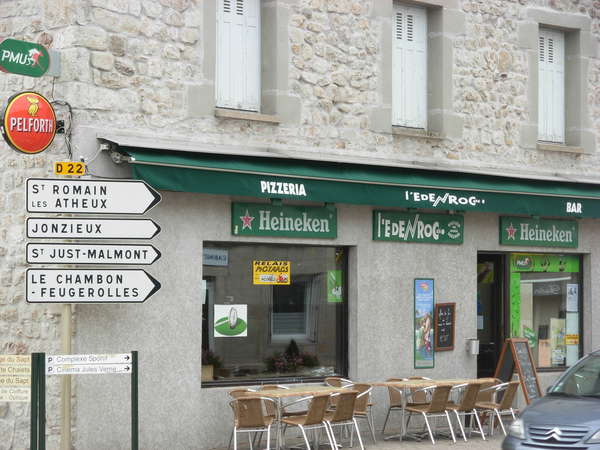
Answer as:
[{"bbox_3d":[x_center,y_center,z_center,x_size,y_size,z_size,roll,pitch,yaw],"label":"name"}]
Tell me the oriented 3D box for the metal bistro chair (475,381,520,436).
[{"bbox_3d":[2.671,2.503,28.981,0.570,0.730,0.550,-1,-2,31],"label":"metal bistro chair"}]

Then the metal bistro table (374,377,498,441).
[{"bbox_3d":[1.763,2.480,28.368,0.700,0.725,2.100,-1,-3,42],"label":"metal bistro table"}]

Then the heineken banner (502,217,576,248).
[{"bbox_3d":[3.597,0.110,31.871,0.050,0.420,2.021,-1,-3,42],"label":"heineken banner"}]

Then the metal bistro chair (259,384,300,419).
[{"bbox_3d":[-0.192,2.375,26.448,0.570,0.750,0.550,-1,-2,38],"label":"metal bistro chair"}]

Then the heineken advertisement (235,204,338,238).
[{"bbox_3d":[-0.204,-0.058,27.620,0.050,0.420,2.021,-1,-3,42],"label":"heineken advertisement"}]

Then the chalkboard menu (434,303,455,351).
[{"bbox_3d":[2.072,1.453,30.148,0.035,0.676,0.438,-1,-3,42],"label":"chalkboard menu"}]

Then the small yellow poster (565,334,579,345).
[{"bbox_3d":[4.218,1.774,32.826,0.010,0.152,0.378,-1,-3,42],"label":"small yellow poster"}]

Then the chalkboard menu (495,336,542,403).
[{"bbox_3d":[3.013,2.216,29.398,0.840,1.260,0.570,-1,-2,31],"label":"chalkboard menu"}]

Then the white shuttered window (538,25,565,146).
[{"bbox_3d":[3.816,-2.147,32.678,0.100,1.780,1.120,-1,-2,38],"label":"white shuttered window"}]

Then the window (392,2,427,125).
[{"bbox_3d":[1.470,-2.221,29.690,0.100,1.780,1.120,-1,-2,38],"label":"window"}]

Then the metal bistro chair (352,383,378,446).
[{"bbox_3d":[0.628,2.443,27.529,0.550,0.730,0.570,-1,-3,42],"label":"metal bistro chair"}]

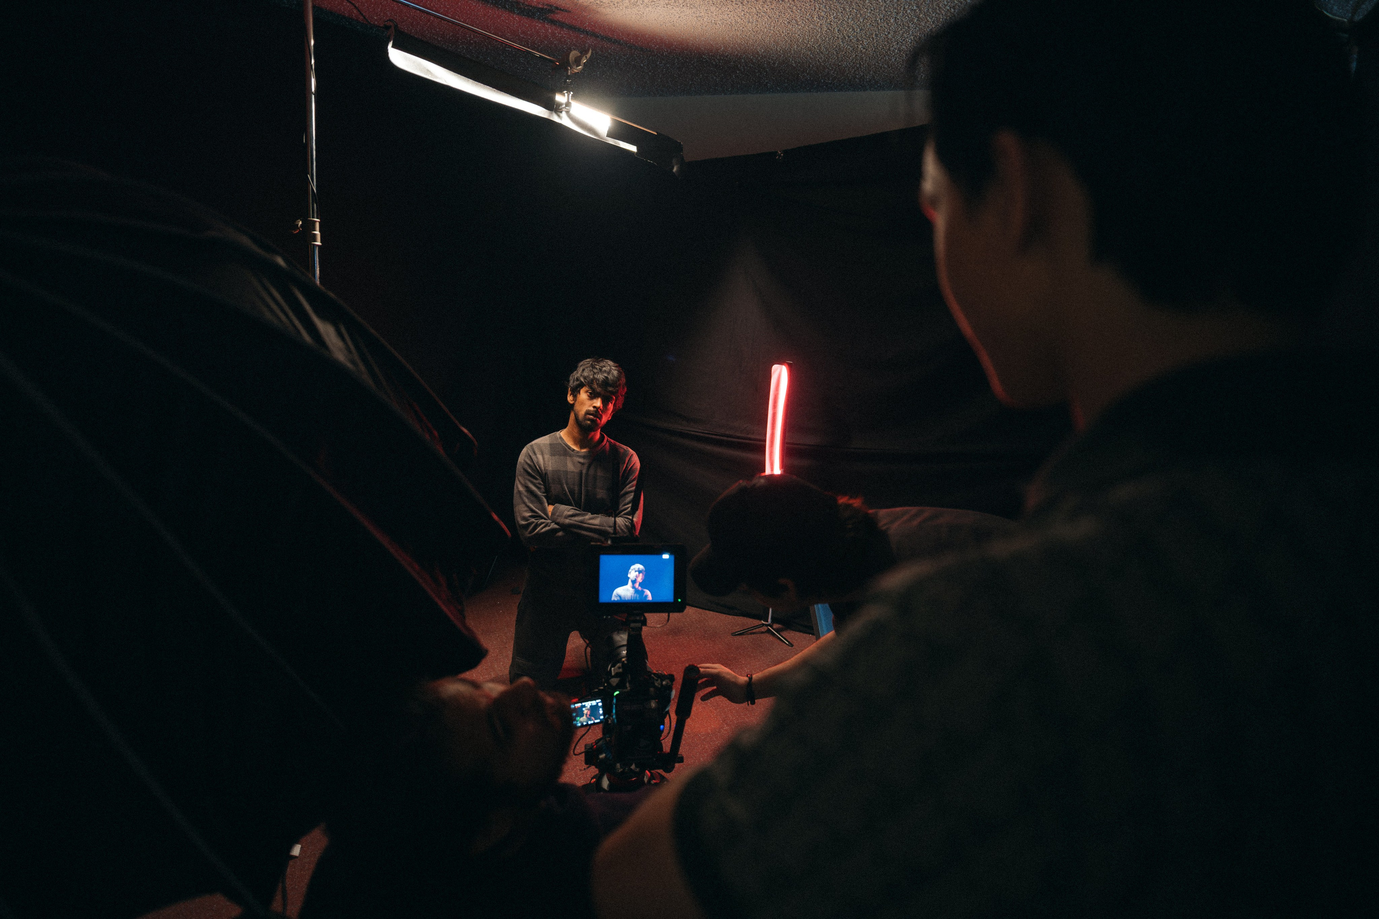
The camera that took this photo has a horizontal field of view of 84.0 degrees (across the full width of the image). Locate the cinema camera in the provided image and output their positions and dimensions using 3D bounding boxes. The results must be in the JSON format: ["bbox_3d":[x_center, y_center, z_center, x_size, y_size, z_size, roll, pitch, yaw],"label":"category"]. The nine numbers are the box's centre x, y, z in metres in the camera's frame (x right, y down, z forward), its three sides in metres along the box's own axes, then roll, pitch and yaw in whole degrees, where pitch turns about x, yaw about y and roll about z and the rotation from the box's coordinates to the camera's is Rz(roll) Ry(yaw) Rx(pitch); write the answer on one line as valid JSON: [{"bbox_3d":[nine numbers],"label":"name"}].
[{"bbox_3d":[-0.101,0.378,1.420,0.215,0.380,0.280,0,19,-12],"label":"cinema camera"}]

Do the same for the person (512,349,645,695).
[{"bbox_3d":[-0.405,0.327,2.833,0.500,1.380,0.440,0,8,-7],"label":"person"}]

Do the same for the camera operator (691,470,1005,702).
[{"bbox_3d":[0.414,0.496,1.261,0.850,1.000,0.550,4,8,17],"label":"camera operator"}]

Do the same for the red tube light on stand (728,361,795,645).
[{"bbox_3d":[0.394,0.205,3.582,0.300,1.300,0.300,6,9,30],"label":"red tube light on stand"}]

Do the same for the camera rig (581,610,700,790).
[{"bbox_3d":[-0.092,0.441,1.410,0.190,0.265,0.270,0,19,-12],"label":"camera rig"}]

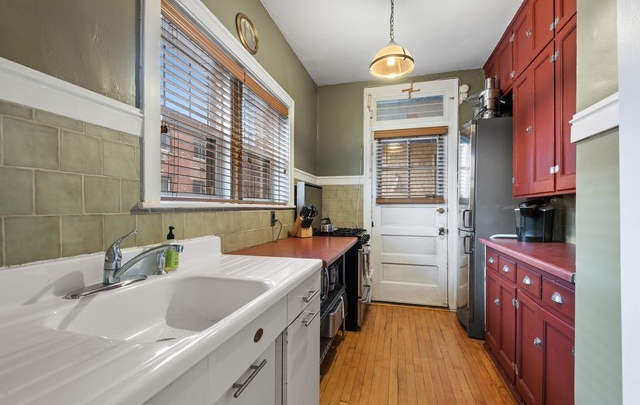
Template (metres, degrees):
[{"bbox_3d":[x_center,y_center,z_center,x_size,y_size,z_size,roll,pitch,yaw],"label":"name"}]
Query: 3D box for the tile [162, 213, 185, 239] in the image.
[{"bbox_3d":[-0.641,0.106,1.246,0.010,0.121,0.126,0,-1,14],"label":"tile"}]

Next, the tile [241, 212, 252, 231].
[{"bbox_3d":[-0.516,0.128,1.990,0.010,0.132,0.130,0,-1,15],"label":"tile"}]

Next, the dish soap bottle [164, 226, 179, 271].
[{"bbox_3d":[-0.593,0.181,1.133,0.052,0.181,0.060,0,-1,14],"label":"dish soap bottle"}]

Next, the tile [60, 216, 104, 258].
[{"bbox_3d":[-0.732,0.102,0.875,0.010,0.121,0.120,0,-1,14],"label":"tile"}]

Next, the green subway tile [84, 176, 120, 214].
[{"bbox_3d":[-0.778,-0.025,1.017,0.010,0.132,0.130,0,-1,15],"label":"green subway tile"}]

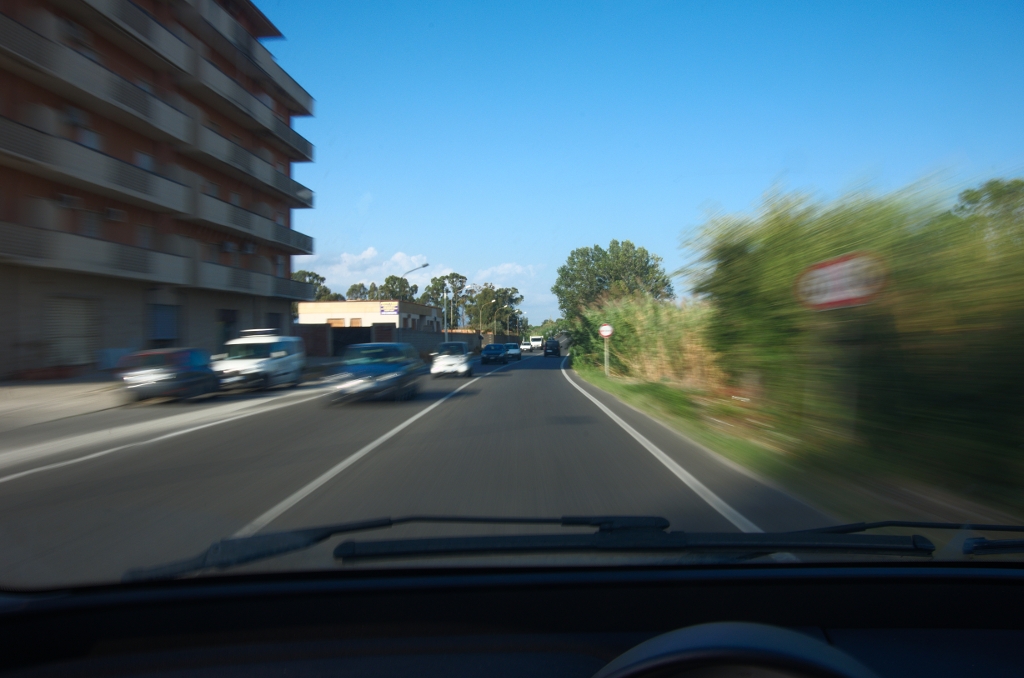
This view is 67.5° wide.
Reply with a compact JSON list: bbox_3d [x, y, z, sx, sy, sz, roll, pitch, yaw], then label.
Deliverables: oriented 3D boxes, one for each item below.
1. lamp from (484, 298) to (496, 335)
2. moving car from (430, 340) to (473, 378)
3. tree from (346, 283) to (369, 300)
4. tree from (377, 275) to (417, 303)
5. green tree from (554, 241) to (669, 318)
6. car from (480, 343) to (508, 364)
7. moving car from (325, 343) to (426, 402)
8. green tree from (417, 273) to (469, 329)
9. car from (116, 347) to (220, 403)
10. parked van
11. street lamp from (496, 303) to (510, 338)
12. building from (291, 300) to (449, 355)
[{"bbox_3d":[-3.400,-1.900,113.500,2.200,7.600,0.400,0,0,6],"label":"lamp"},{"bbox_3d":[-2.550,0.900,34.000,1.620,1.480,3.550,0,0,2],"label":"moving car"},{"bbox_3d":[-27.200,-3.950,135.000,4.400,12.000,4.400,0,0,0],"label":"tree"},{"bbox_3d":[-19.300,-4.500,130.000,6.800,12.900,6.800,0,0,0],"label":"tree"},{"bbox_3d":[9.400,-3.800,72.000,11.300,11.400,11.000,0,0,0],"label":"green tree"},{"bbox_3d":[-1.190,1.090,55.300,1.720,1.460,4.200,0,0,3],"label":"car"},{"bbox_3d":[-3.380,0.815,19.900,1.700,1.430,4.000,0,0,1],"label":"moving car"},{"bbox_3d":[-11.800,-4.650,130.000,8.800,13.300,8.500,0,0,0],"label":"green tree"},{"bbox_3d":[-9.900,0.920,22.300,1.680,1.430,3.900,0,0,-3],"label":"car"},{"bbox_3d":[-8.750,0.650,26.600,1.780,1.880,4.200,0,0,3],"label":"parked van"},{"bbox_3d":[-1.700,-1.900,129.000,2.200,7.850,0.400,0,0,6],"label":"street lamp"},{"bbox_3d":[-11.200,-0.660,63.900,7.900,4.300,12.600,0,0,10],"label":"building"}]

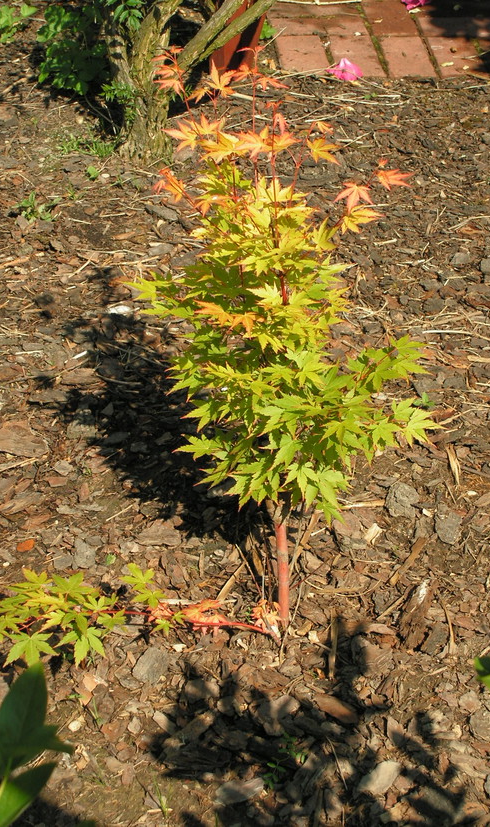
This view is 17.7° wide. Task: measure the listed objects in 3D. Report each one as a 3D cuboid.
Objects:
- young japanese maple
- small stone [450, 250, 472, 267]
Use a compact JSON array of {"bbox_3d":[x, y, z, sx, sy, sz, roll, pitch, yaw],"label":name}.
[{"bbox_3d":[0.042,-0.035,1.700,0.325,0.730,0.310,1,37,-1],"label":"young japanese maple"},{"bbox_3d":[0.354,-0.252,2.590,0.032,0.016,0.025,1,37,-1],"label":"small stone"}]

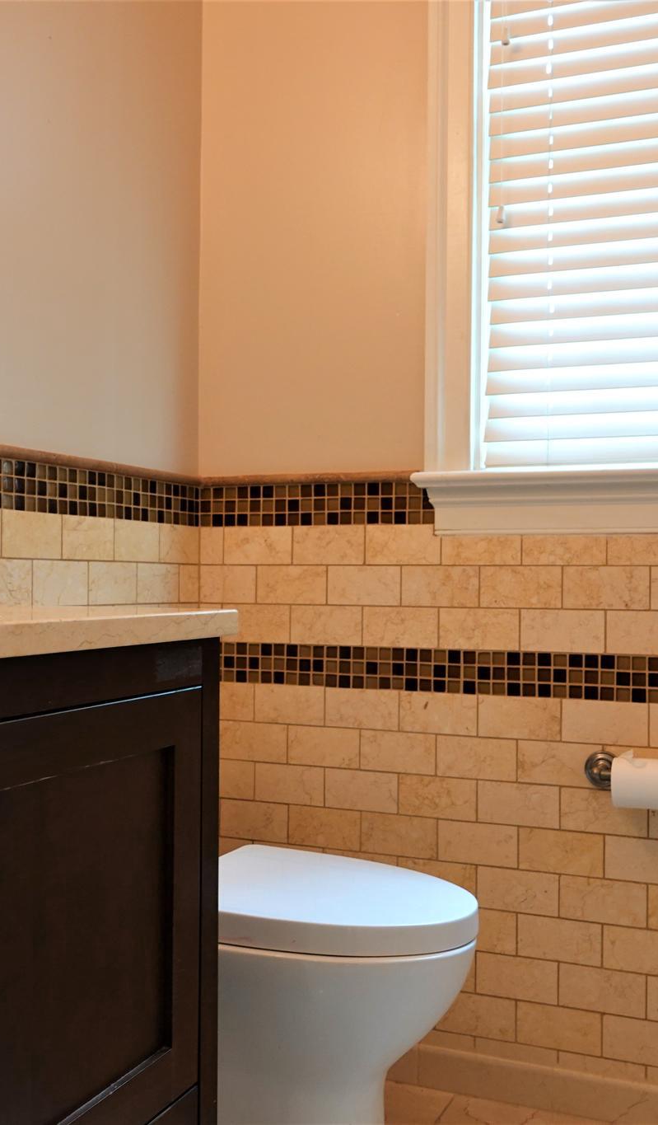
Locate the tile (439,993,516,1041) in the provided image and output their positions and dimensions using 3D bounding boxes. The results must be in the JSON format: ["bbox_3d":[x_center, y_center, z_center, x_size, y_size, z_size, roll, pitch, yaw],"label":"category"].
[{"bbox_3d":[0.274,0.840,2.091,0.151,0.076,0.010,0,-1,22],"label":"tile"}]

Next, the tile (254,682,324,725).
[{"bbox_3d":[-0.077,0.287,2.262,0.152,0.076,0.010,0,-2,22],"label":"tile"}]

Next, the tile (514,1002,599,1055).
[{"bbox_3d":[0.417,0.839,2.032,0.152,0.076,0.010,0,-1,22],"label":"tile"}]

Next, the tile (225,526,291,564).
[{"bbox_3d":[-0.143,-0.034,2.291,0.152,0.076,0.010,0,-1,23],"label":"tile"}]

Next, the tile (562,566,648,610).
[{"bbox_3d":[0.498,0.046,2.016,0.151,0.076,0.010,0,-1,22],"label":"tile"}]

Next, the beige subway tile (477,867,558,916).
[{"bbox_3d":[0.349,0.602,2.065,0.152,0.076,0.010,0,-1,22],"label":"beige subway tile"}]

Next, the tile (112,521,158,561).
[{"bbox_3d":[-0.366,-0.039,2.121,0.010,0.076,0.152,0,-1,23],"label":"tile"}]

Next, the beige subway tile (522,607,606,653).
[{"bbox_3d":[0.424,0.124,2.041,0.151,0.076,0.010,0,-1,22],"label":"beige subway tile"}]

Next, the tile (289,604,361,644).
[{"bbox_3d":[-0.003,0.123,2.217,0.151,0.076,0.010,0,-1,22],"label":"tile"}]

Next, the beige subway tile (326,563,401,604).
[{"bbox_3d":[0.071,0.045,2.210,0.152,0.076,0.010,0,-2,22],"label":"beige subway tile"}]

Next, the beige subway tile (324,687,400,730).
[{"bbox_3d":[0.066,0.286,2.188,0.152,0.076,0.010,0,-1,22],"label":"beige subway tile"}]

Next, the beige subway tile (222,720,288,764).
[{"bbox_3d":[-0.149,0.360,2.270,0.151,0.076,0.010,0,-1,22],"label":"beige subway tile"}]

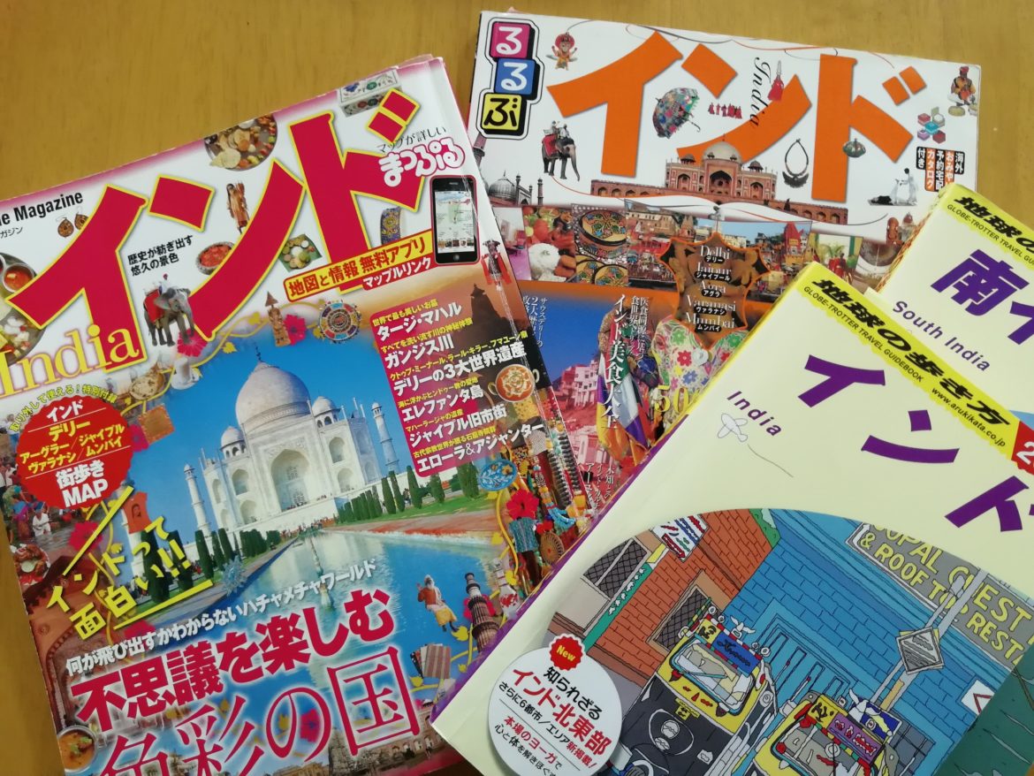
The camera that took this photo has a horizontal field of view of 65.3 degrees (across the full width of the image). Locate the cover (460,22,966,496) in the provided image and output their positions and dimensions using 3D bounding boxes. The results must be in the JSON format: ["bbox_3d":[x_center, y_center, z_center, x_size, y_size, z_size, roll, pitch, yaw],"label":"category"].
[{"bbox_3d":[0.075,-0.022,0.320,0.210,0.009,0.257,7,79,1],"label":"cover"}]

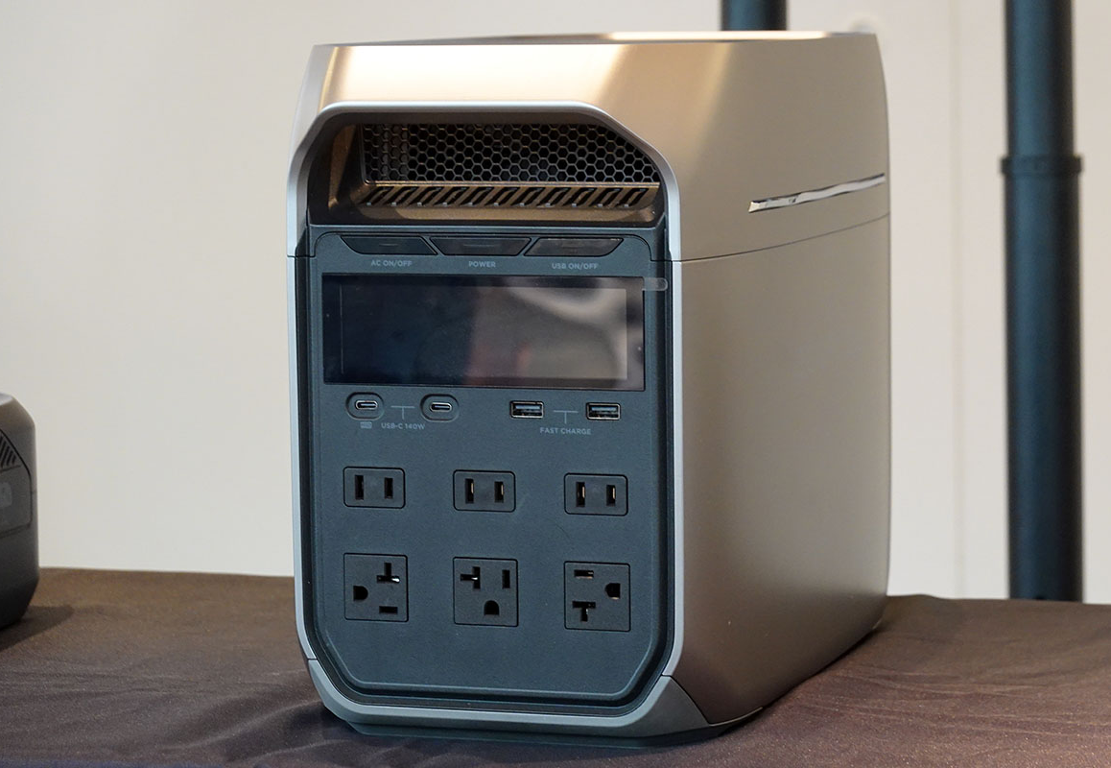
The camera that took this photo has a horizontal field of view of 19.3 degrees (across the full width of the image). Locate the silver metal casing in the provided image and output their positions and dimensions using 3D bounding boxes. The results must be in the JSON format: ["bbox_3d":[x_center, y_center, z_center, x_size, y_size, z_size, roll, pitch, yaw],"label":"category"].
[{"bbox_3d":[0.030,-0.015,1.505,0.202,0.285,0.398,1,6,17],"label":"silver metal casing"}]

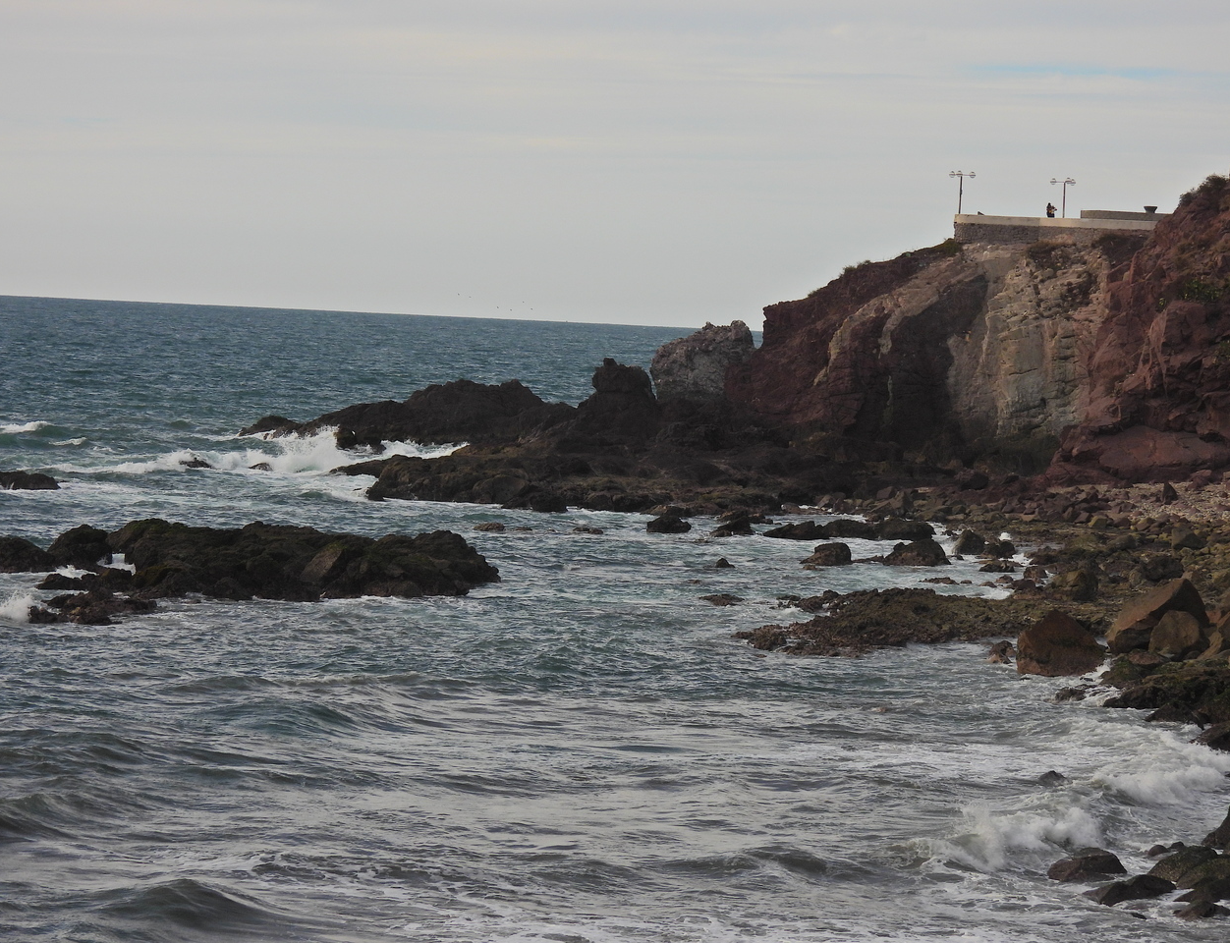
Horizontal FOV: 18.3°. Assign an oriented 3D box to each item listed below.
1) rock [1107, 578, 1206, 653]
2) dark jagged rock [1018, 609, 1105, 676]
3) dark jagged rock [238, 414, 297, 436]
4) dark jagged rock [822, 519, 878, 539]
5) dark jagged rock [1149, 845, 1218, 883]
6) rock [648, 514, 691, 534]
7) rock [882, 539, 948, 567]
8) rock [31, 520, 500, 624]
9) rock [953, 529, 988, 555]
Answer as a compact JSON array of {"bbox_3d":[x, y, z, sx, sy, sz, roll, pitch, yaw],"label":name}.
[{"bbox_3d":[19.199,5.031,134.648,3.430,2.530,2.720,3,2,8],"label":"rock"},{"bbox_3d":[15.396,5.853,131.278,2.950,2.200,2.340,3,2,7],"label":"dark jagged rock"},{"bbox_3d":[-29.717,-3.935,325.922,4.720,1.780,3.760,3,2,-5],"label":"dark jagged rock"},{"bbox_3d":[13.006,3.138,210.380,3.050,1.020,2.420,3,2,4],"label":"dark jagged rock"},{"bbox_3d":[12.223,8.386,81.878,1.470,0.720,1.170,3,2,9],"label":"dark jagged rock"},{"bbox_3d":[2.914,2.808,205.497,2.260,1.110,1.800,3,2,1],"label":"rock"},{"bbox_3d":[14.877,3.972,188.605,3.110,1.280,2.470,3,2,5],"label":"rock"},{"bbox_3d":[-13.502,3.709,146.799,17.500,2.600,11.000,3,2,-5],"label":"rock"},{"bbox_3d":[18.745,3.672,200.389,1.800,1.300,1.440,3,2,5],"label":"rock"}]

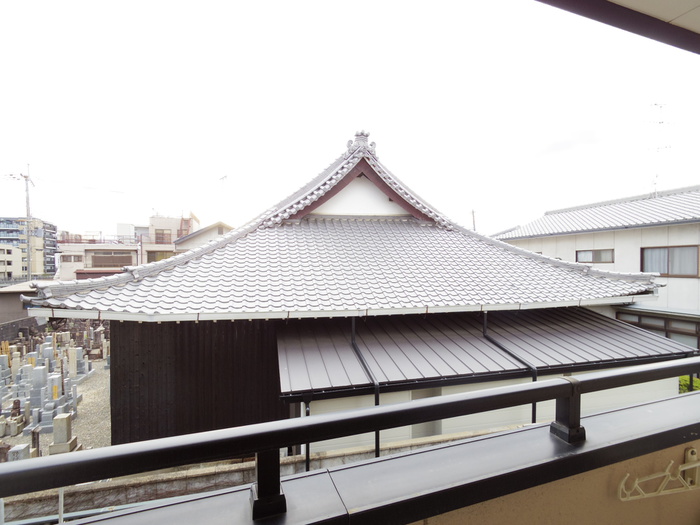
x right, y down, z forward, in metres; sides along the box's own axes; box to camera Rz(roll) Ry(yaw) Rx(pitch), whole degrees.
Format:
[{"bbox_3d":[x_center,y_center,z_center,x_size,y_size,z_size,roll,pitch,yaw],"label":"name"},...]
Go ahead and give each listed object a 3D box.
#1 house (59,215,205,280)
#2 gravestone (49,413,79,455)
[{"bbox_3d":[-28.568,-0.995,47.915,15.800,10.200,10.000,0,1,-10],"label":"house"},{"bbox_3d":[-6.925,4.117,8.307,0.411,0.801,0.332,0,1,-15],"label":"gravestone"}]

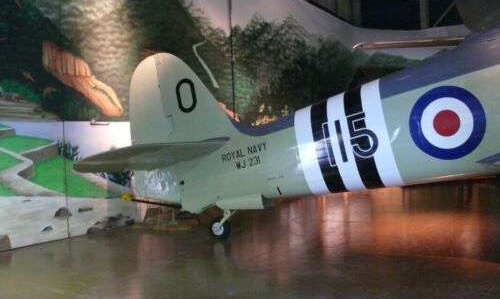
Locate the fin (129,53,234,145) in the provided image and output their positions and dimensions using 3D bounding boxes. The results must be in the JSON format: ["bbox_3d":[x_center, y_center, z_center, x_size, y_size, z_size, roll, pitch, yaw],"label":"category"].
[{"bbox_3d":[-1.172,-0.761,7.779,1.804,1.559,0.200,-12,-4,22],"label":"fin"}]

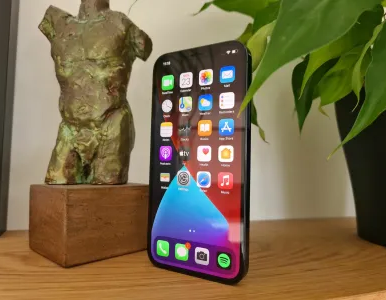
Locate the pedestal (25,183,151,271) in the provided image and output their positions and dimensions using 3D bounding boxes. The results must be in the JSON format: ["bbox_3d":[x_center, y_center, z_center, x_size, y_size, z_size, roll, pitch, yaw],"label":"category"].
[{"bbox_3d":[-0.088,0.057,0.261,0.075,0.053,0.081,3,-4,-44],"label":"pedestal"}]

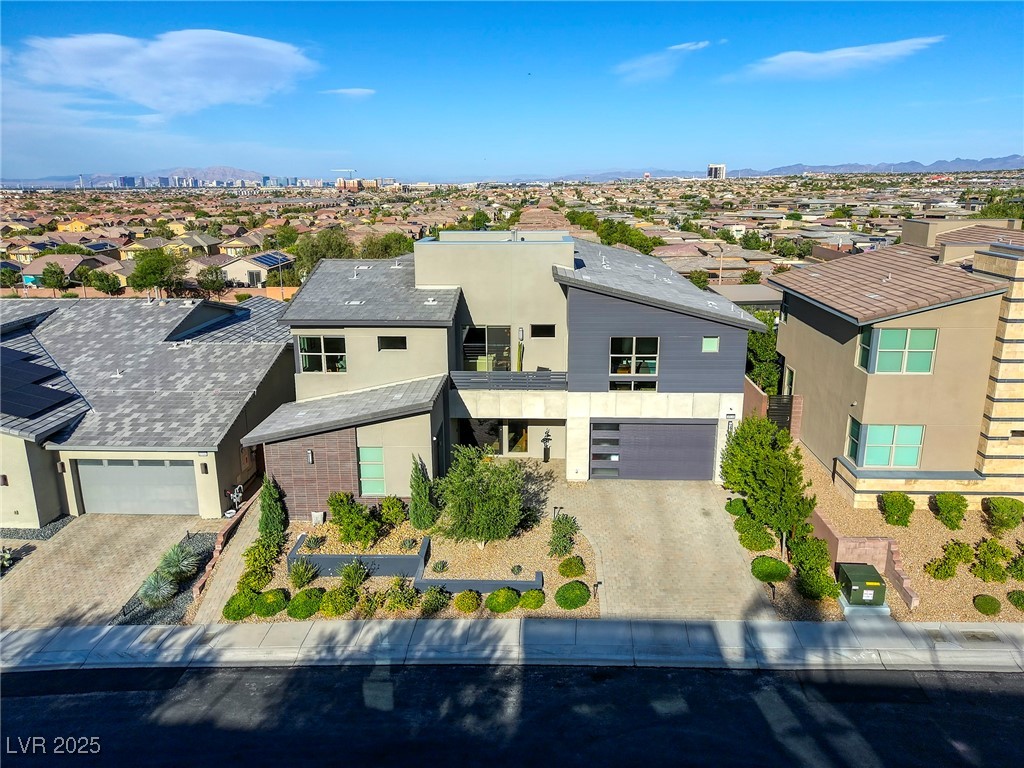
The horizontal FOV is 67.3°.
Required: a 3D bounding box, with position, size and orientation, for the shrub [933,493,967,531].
[{"bbox_3d":[13.760,3.994,24.060,0.862,1.237,0.862,0,15,0],"label":"shrub"}]

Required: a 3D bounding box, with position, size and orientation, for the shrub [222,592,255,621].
[{"bbox_3d":[-7.887,6.422,22.208,0.860,0.745,0.860,0,15,2],"label":"shrub"}]

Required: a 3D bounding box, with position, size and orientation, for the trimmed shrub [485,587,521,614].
[{"bbox_3d":[-0.258,6.210,22.076,1.005,0.585,1.005,0,15,2],"label":"trimmed shrub"}]

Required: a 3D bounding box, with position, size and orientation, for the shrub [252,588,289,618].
[{"bbox_3d":[-6.741,6.150,21.549,0.923,0.684,0.960,0,15,0],"label":"shrub"}]

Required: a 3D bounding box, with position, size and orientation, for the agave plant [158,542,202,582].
[{"bbox_3d":[-10.694,5.741,24.752,1.240,1.259,1.240,0,15,2],"label":"agave plant"}]

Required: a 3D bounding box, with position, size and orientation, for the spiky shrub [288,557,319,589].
[{"bbox_3d":[-6.150,5.613,22.859,0.832,0.942,0.832,0,15,0],"label":"spiky shrub"}]

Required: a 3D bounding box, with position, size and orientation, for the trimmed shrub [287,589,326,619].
[{"bbox_3d":[-5.743,6.156,21.479,1.009,0.715,1.050,0,15,0],"label":"trimmed shrub"}]

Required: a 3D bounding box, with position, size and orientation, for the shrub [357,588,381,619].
[{"bbox_3d":[-3.993,6.109,21.406,0.656,0.849,0.656,0,15,0],"label":"shrub"}]

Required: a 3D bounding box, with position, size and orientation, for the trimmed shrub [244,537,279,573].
[{"bbox_3d":[-7.949,5.447,24.369,1.057,1.011,1.057,0,15,2],"label":"trimmed shrub"}]

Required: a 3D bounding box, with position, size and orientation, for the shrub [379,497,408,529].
[{"bbox_3d":[-4.160,4.473,26.788,1.000,1.070,1.000,0,15,3],"label":"shrub"}]

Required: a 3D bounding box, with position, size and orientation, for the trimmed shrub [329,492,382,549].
[{"bbox_3d":[-4.870,4.276,23.885,1.620,1.450,1.500,0,15,0],"label":"trimmed shrub"}]

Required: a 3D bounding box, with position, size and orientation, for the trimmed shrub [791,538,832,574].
[{"bbox_3d":[9.139,5.267,23.486,1.200,1.100,1.200,0,15,3],"label":"trimmed shrub"}]

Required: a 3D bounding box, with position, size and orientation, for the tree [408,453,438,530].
[{"bbox_3d":[-3.055,3.730,26.285,0.970,2.750,0.970,0,15,3],"label":"tree"}]

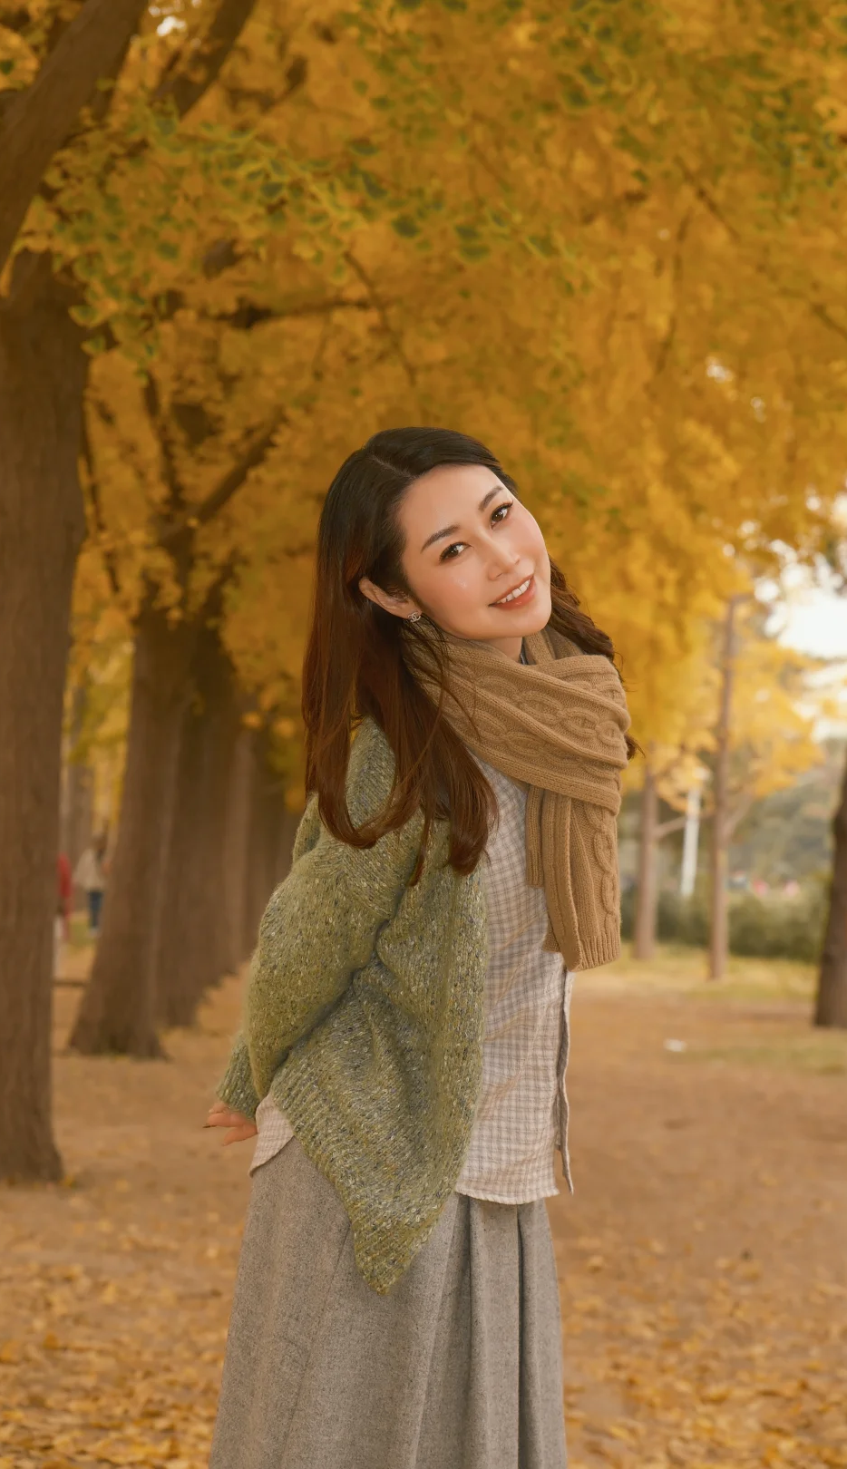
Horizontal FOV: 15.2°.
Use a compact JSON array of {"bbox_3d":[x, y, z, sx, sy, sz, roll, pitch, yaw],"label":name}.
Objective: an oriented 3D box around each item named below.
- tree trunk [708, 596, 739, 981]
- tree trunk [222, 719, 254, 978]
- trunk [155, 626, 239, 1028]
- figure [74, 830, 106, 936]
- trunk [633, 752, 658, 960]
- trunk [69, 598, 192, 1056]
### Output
[{"bbox_3d":[2.949,0.520,31.263,0.292,3.768,0.240,0,-2,0],"label":"tree trunk"},{"bbox_3d":[-1.963,1.201,33.378,0.400,2.586,0.400,0,-2,0],"label":"tree trunk"},{"bbox_3d":[-1.613,0.630,22.134,0.612,2.775,0.550,0,-2,0],"label":"trunk"},{"bbox_3d":[-5.328,2.401,50.843,0.520,1.667,0.400,-2,-3,45],"label":"figure"},{"bbox_3d":[2.679,1.460,38.374,0.305,2.492,0.270,0,-2,0],"label":"trunk"},{"bbox_3d":[-1.745,0.531,18.861,0.684,2.695,0.600,0,-2,0],"label":"trunk"}]

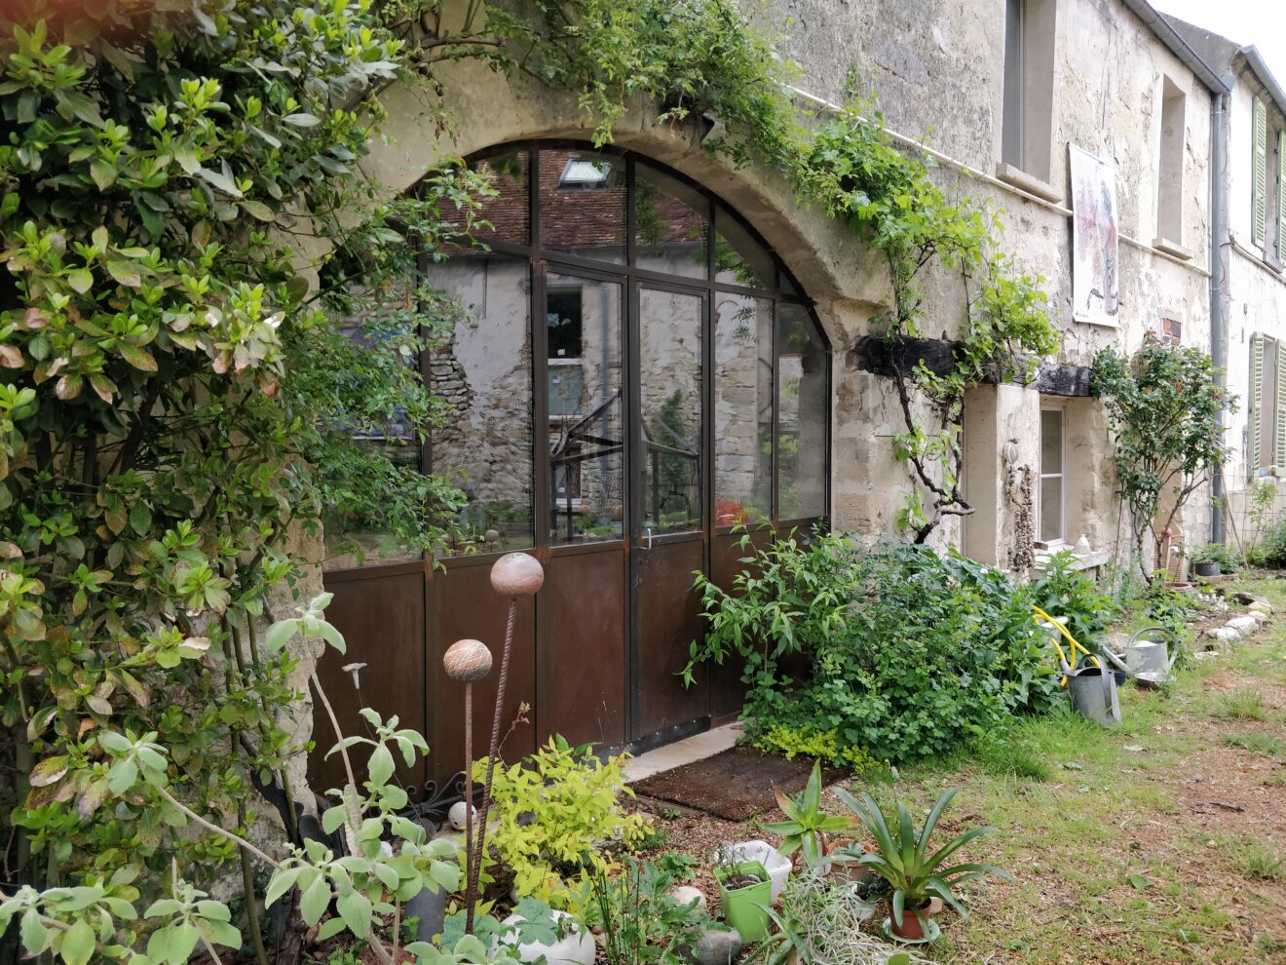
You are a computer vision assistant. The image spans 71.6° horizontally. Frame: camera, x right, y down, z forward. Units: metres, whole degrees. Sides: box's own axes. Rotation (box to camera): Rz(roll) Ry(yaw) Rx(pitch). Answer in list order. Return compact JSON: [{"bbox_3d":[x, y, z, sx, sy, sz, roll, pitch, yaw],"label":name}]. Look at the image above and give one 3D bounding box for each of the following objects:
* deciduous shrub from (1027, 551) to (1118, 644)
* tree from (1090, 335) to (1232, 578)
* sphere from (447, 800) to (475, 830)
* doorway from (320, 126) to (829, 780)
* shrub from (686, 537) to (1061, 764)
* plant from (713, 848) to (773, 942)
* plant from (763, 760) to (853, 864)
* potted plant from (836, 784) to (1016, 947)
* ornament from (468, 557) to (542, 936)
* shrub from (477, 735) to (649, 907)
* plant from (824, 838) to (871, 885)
[{"bbox_3d":[2.938,0.842,6.100,0.580,0.700,0.600,3,4,45],"label":"deciduous shrub"},{"bbox_3d":[4.647,-0.230,8.000,0.950,2.200,1.150,3,4,45],"label":"tree"},{"bbox_3d":[-0.688,1.289,3.400,0.110,0.110,0.110,0,3,0],"label":"sphere"},{"bbox_3d":[-0.027,-0.115,4.207,0.150,2.850,3.360,3,4,45],"label":"doorway"},{"bbox_3d":[1.336,0.803,4.750,0.850,0.960,2.200,3,4,45],"label":"shrub"},{"bbox_3d":[0.303,1.244,2.730,0.150,0.260,0.150,-2,3,-29],"label":"plant"},{"bbox_3d":[0.560,1.136,3.060,0.300,0.340,0.280,0,3,0],"label":"plant"},{"bbox_3d":[0.850,1.171,2.780,0.510,0.400,0.480,0,3,0],"label":"potted plant"},{"bbox_3d":[-0.385,0.768,2.500,0.205,1.130,0.160,0,3,0],"label":"ornament"},{"bbox_3d":[-0.260,1.124,3.100,0.550,0.500,0.480,0,3,0],"label":"shrub"},{"bbox_3d":[0.687,1.299,3.010,0.160,0.135,0.160,0,3,0],"label":"plant"}]

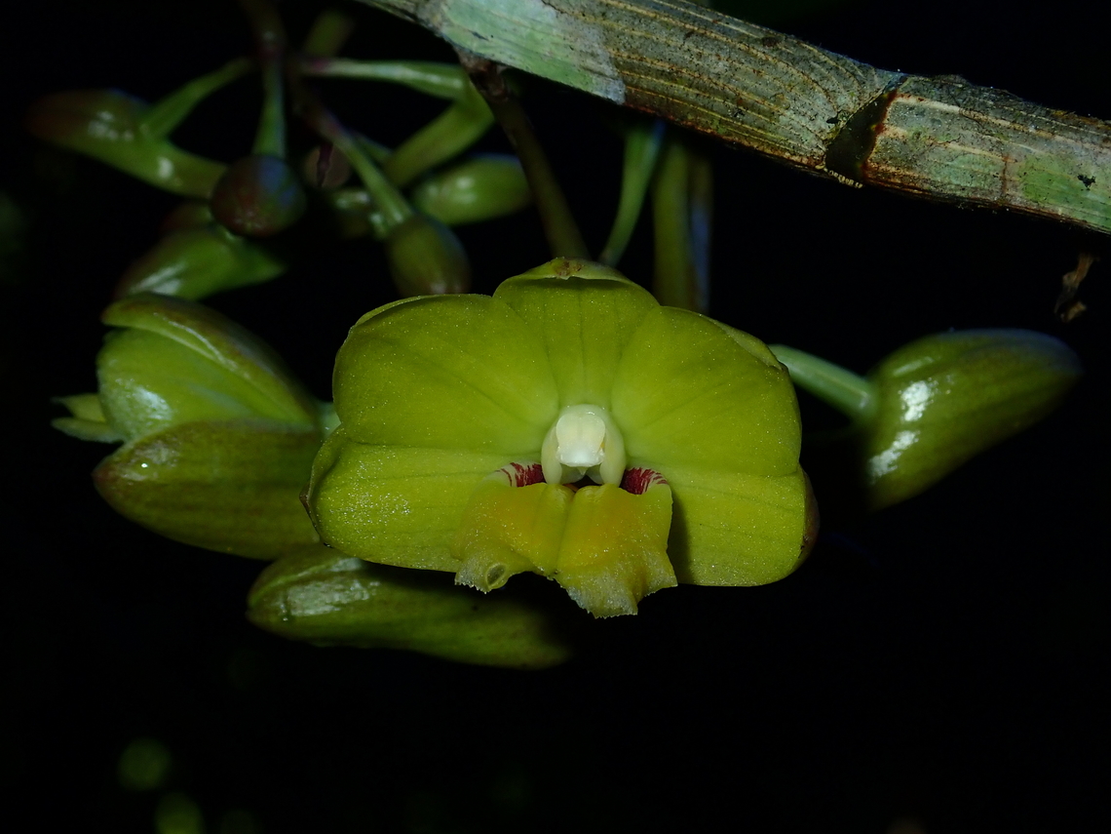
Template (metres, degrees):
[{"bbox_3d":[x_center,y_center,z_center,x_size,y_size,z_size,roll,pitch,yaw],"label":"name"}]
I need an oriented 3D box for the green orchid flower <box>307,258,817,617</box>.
[{"bbox_3d":[0.000,0.001,0.168,0.026,0.018,0.015,0,5,6],"label":"green orchid flower"}]

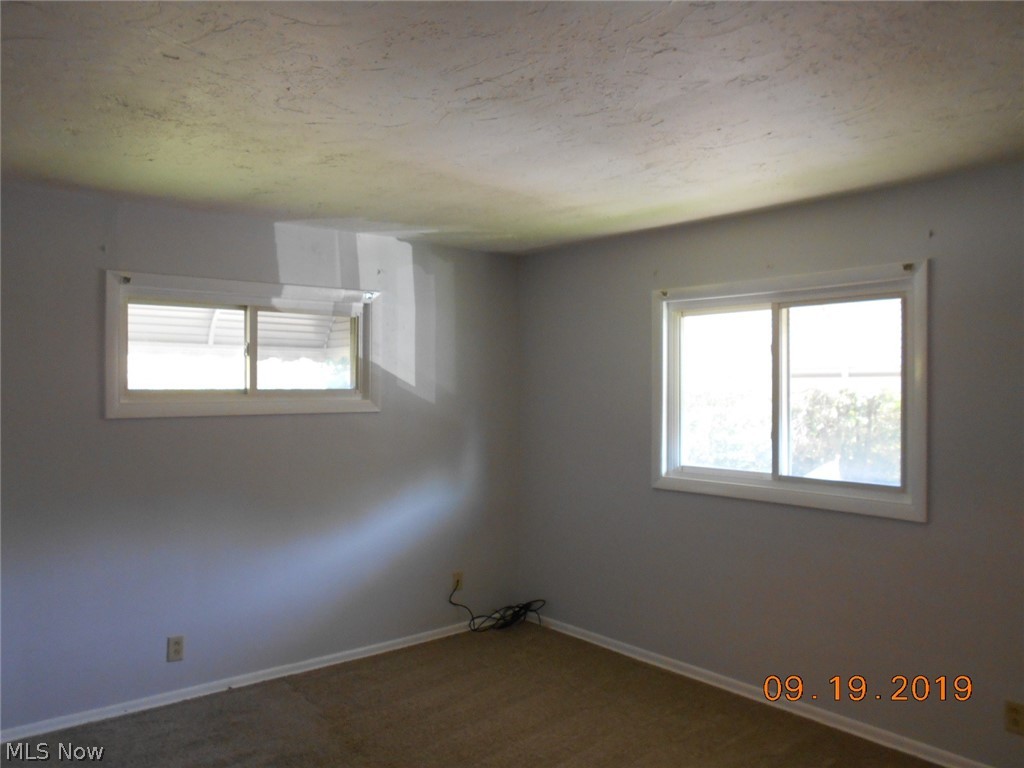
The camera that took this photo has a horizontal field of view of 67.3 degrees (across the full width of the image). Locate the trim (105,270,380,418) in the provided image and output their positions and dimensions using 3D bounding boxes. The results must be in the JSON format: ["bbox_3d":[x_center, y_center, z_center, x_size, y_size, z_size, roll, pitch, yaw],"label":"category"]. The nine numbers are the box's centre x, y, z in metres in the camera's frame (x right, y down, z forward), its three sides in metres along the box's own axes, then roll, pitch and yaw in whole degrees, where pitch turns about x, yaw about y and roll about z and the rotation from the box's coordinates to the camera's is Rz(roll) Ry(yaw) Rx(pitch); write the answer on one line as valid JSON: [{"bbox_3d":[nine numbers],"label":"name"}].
[{"bbox_3d":[-1.288,-0.178,3.907,1.415,0.674,0.070,0,0,-40],"label":"trim"}]

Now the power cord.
[{"bbox_3d":[-0.097,1.383,4.748,0.570,0.270,0.200,0,0,-40],"label":"power cord"}]

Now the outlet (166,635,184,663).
[{"bbox_3d":[-1.585,1.252,3.626,0.072,0.116,0.012,0,0,-40],"label":"outlet"}]

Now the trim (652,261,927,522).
[{"bbox_3d":[1.228,0.029,3.628,0.070,1.065,1.420,0,0,-40],"label":"trim"}]

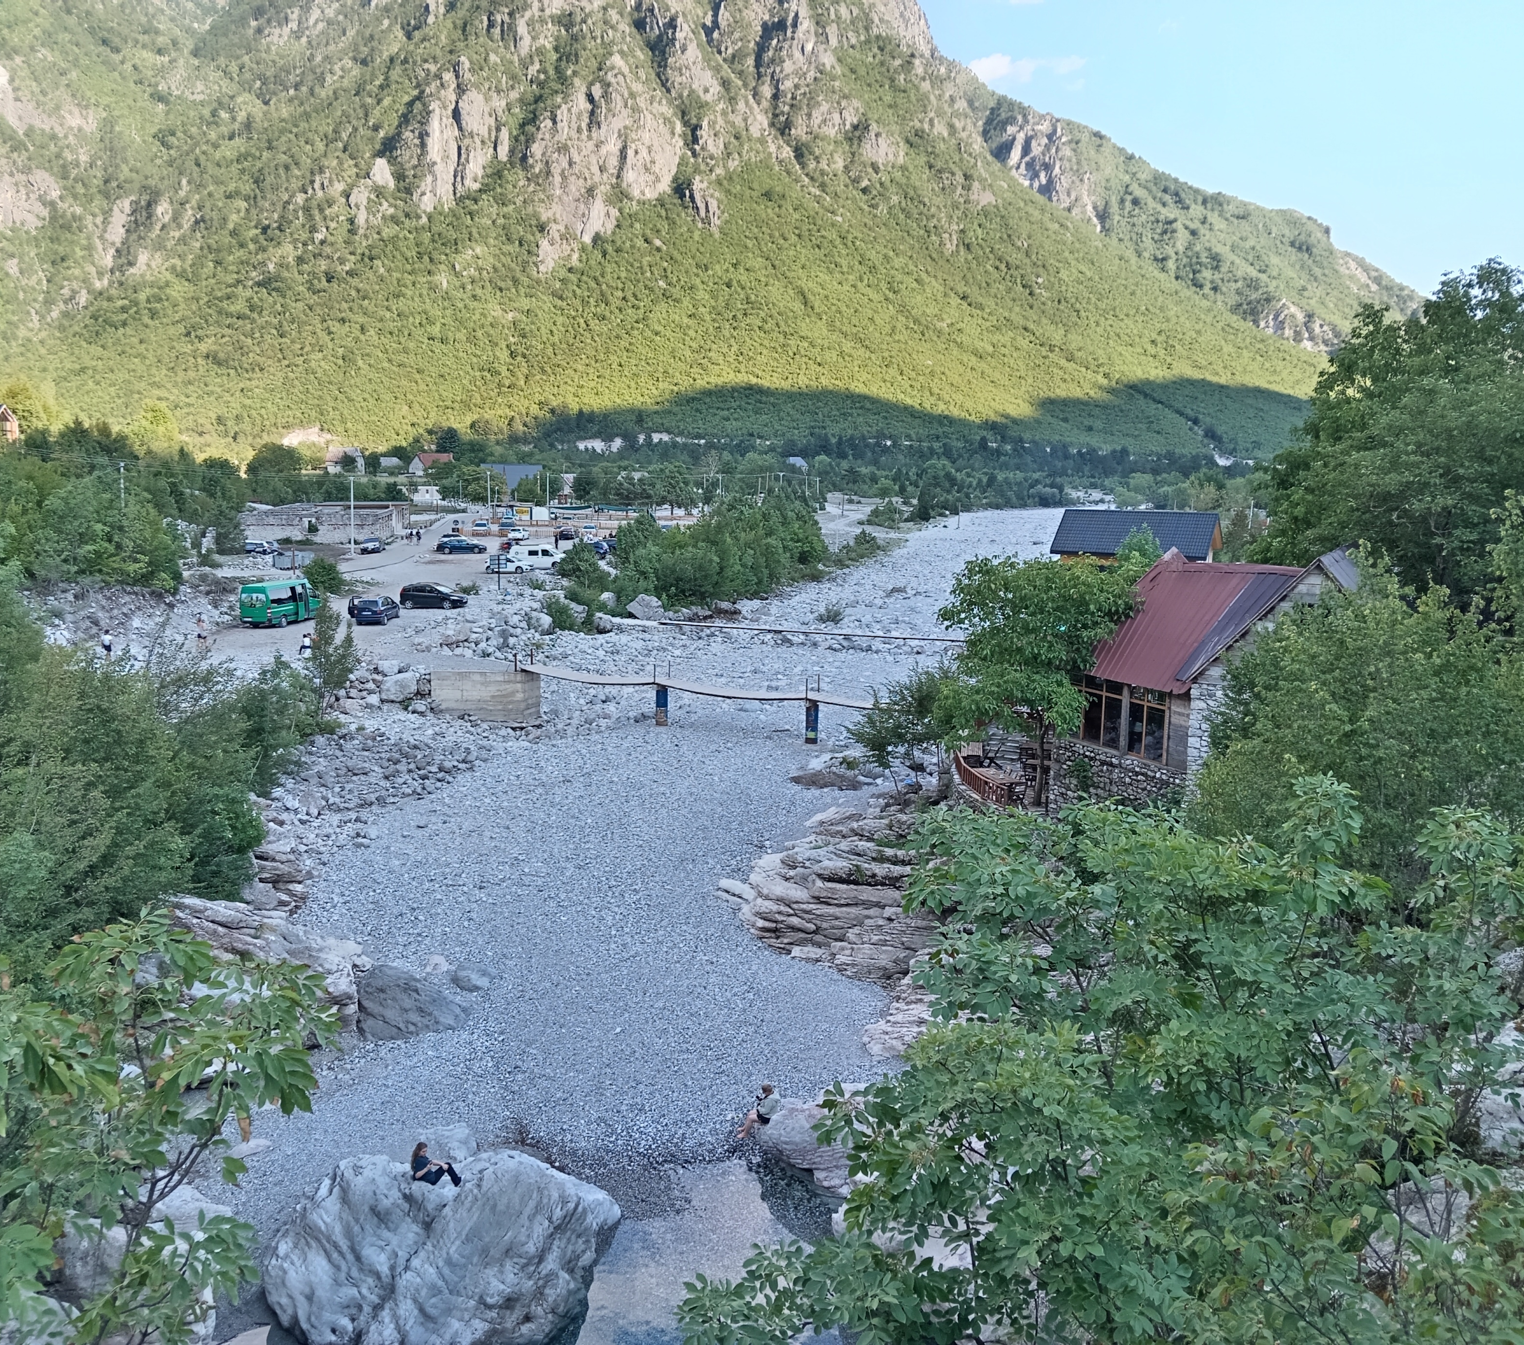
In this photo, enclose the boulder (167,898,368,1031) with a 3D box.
[{"bbox_3d":[-12.168,7.218,32.000,4.200,2.200,2.600,-1,8,-12],"label":"boulder"}]

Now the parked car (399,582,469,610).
[{"bbox_3d":[-22.030,-5.136,86.888,4.400,1.630,1.790,0,8,-5],"label":"parked car"}]

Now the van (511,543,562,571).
[{"bbox_3d":[-18.104,-9.323,105.865,4.800,1.970,1.900,0,8,-8],"label":"van"}]

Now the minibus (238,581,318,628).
[{"bbox_3d":[-31.086,-4.489,83.816,2.000,2.680,6.500,3,8,13],"label":"minibus"}]

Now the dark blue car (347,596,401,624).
[{"bbox_3d":[-24.695,-4.040,83.397,1.730,1.500,4.300,1,8,-2],"label":"dark blue car"}]

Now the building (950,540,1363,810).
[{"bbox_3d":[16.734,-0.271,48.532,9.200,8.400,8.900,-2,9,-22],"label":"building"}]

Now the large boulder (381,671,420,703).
[{"bbox_3d":[-20.095,0.779,72.000,2.100,1.550,1.500,-1,8,-16],"label":"large boulder"}]

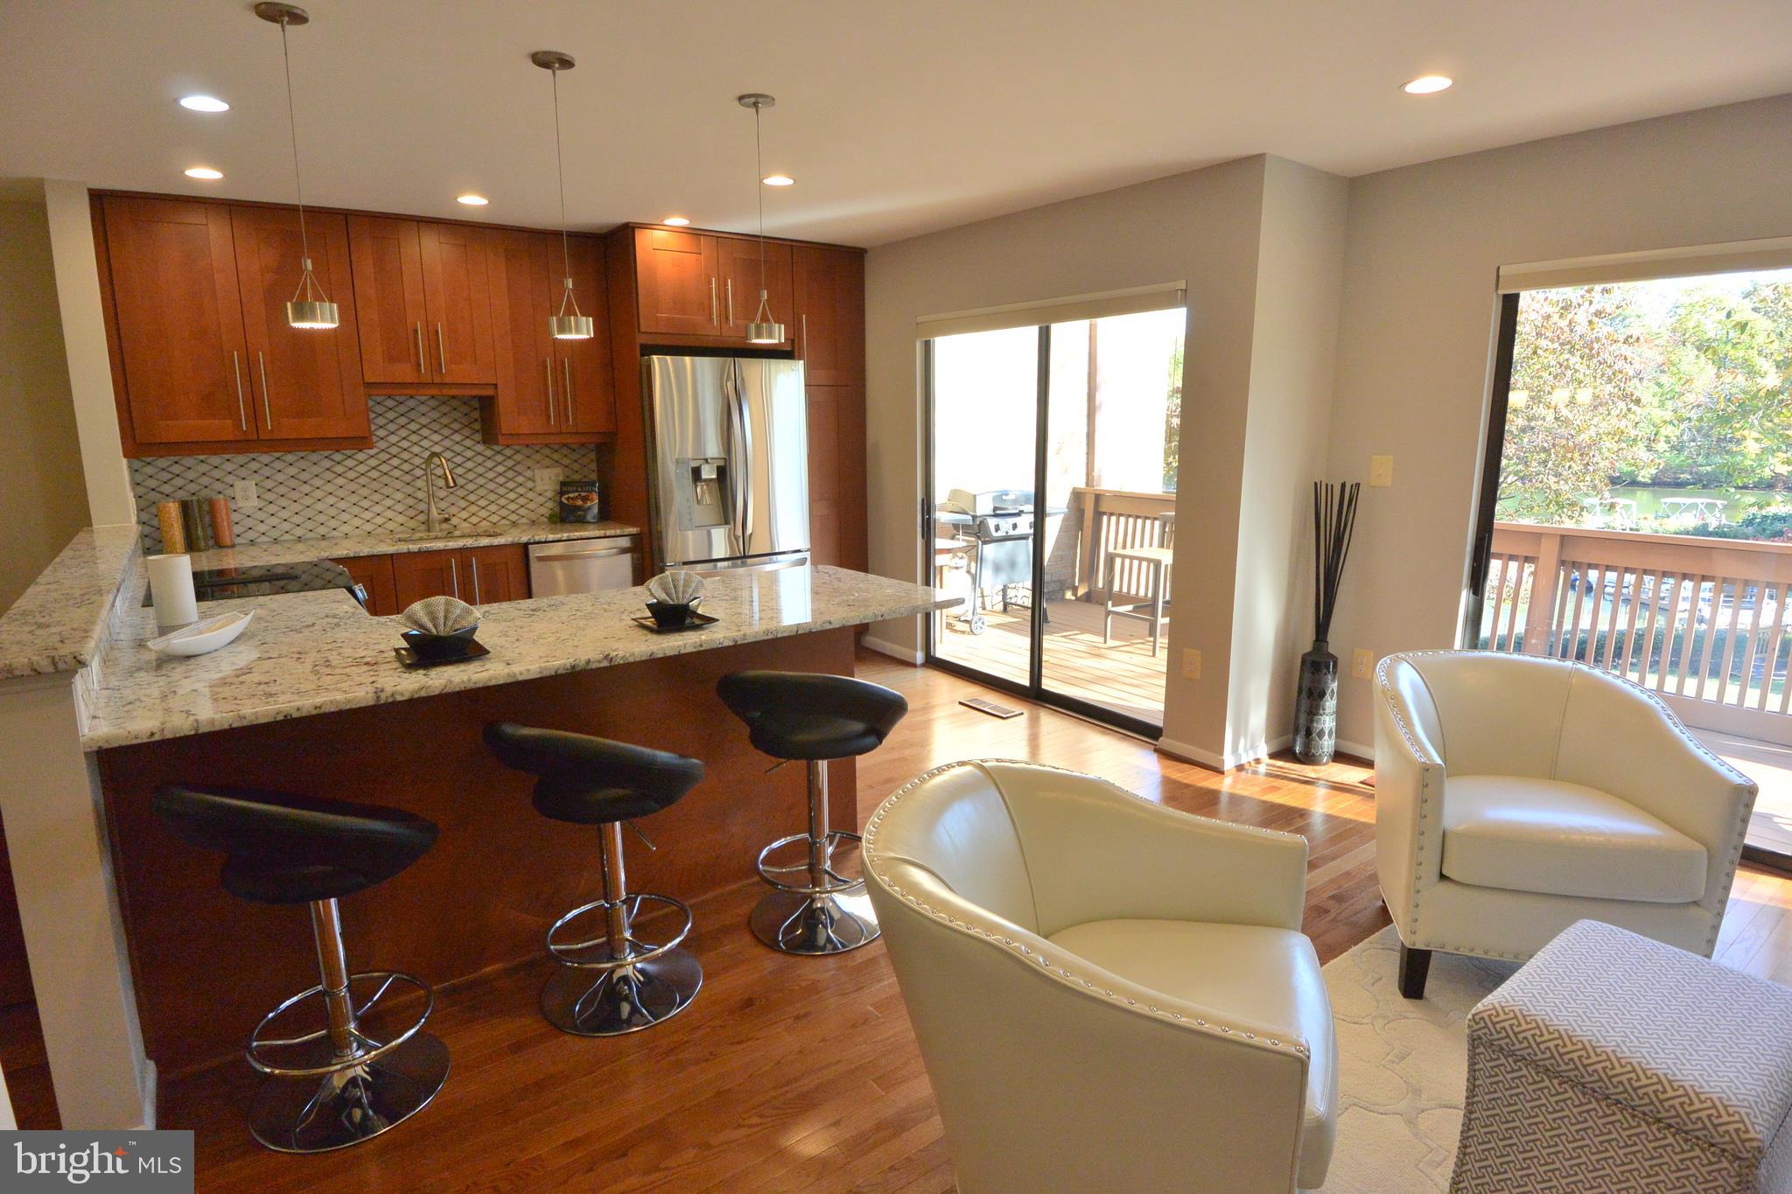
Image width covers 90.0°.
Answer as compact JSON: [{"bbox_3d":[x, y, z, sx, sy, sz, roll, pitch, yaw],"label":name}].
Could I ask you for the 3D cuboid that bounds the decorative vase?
[{"bbox_3d":[1.847,0.465,3.929,0.165,0.545,0.165,-8,14,-35],"label":"decorative vase"}]

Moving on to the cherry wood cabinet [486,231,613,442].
[{"bbox_3d":[-1.877,-1.366,4.798,0.610,1.075,0.340,-8,14,-35],"label":"cherry wood cabinet"}]

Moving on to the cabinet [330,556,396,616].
[{"bbox_3d":[-2.756,0.177,4.641,0.303,0.853,0.626,-8,14,-33],"label":"cabinet"}]

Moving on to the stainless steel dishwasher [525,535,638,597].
[{"bbox_3d":[-1.851,0.053,5.216,0.601,0.848,0.616,-8,14,-33],"label":"stainless steel dishwasher"}]

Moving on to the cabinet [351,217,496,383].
[{"bbox_3d":[-2.482,-1.499,4.682,0.616,0.773,0.384,-8,14,-33],"label":"cabinet"}]

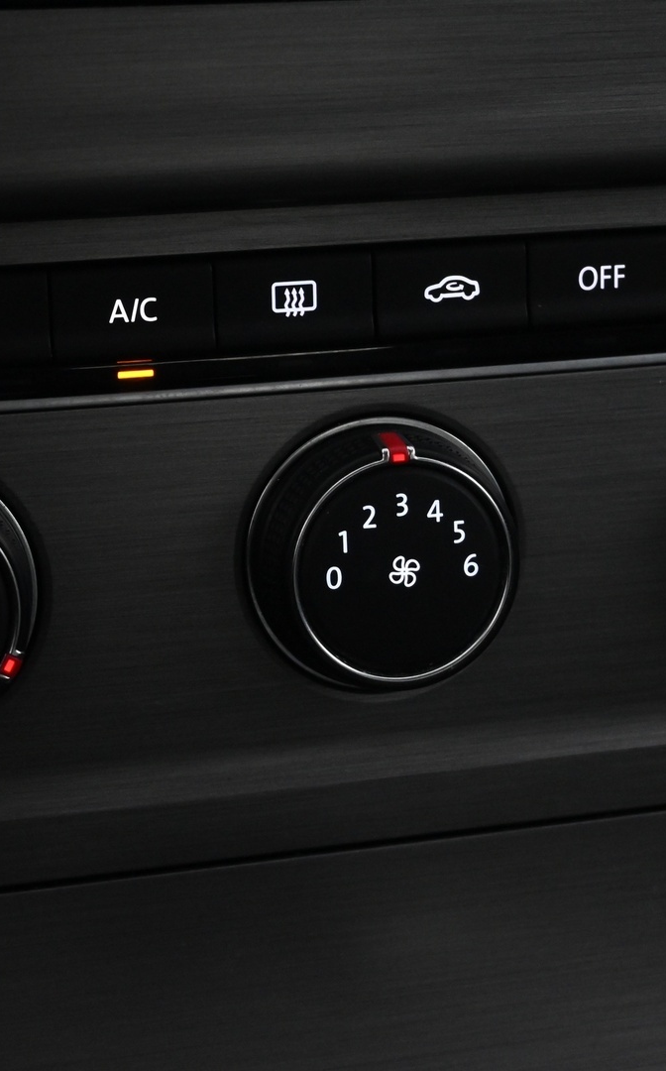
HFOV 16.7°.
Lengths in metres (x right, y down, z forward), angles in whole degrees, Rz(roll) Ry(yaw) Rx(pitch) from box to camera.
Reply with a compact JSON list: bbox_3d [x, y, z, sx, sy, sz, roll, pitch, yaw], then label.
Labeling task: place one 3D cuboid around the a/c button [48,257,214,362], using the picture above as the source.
[{"bbox_3d":[-0.028,-0.031,0.317,0.023,0.013,0.005,-5,11,-14],"label":"a/c button"}]

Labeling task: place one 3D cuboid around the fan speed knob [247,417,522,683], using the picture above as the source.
[{"bbox_3d":[0.009,0.004,0.325,0.040,0.040,0.013,-5,11,-14],"label":"fan speed knob"}]

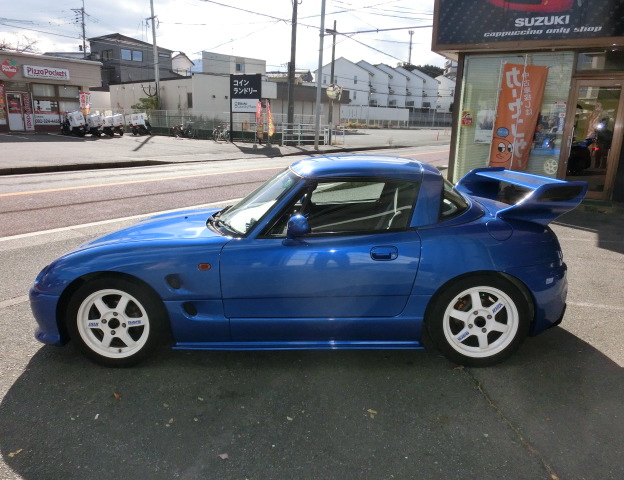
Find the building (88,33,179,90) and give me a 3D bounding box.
[{"bbox_3d":[-20.130,-18.538,52.390,5.800,8.000,7.200,10,17,31],"label":"building"}]

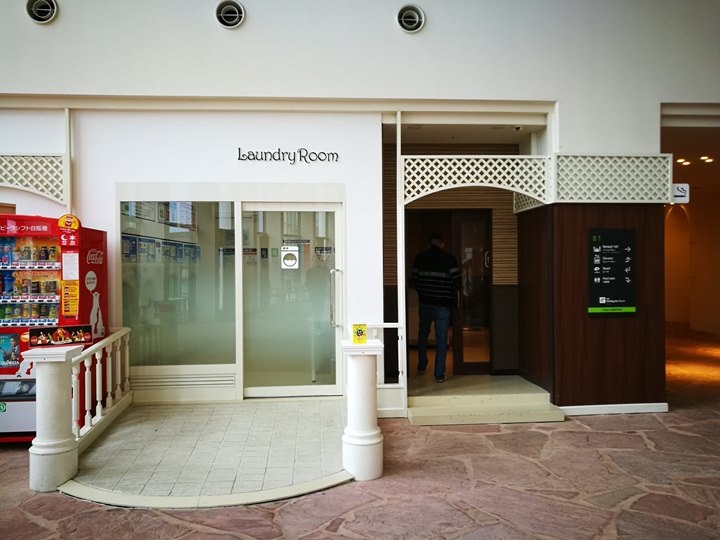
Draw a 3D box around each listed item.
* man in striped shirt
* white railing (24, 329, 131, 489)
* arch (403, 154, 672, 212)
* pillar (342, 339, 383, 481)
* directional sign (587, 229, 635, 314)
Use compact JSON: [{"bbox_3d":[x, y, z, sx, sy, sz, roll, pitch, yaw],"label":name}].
[{"bbox_3d":[0.860,0.406,6.411,0.570,1.680,0.450,-1,1,-5],"label":"man in striped shirt"},{"bbox_3d":[-2.203,1.017,4.546,0.300,0.950,1.508,-1,1,-5],"label":"white railing"},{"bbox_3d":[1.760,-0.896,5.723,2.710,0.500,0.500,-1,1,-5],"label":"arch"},{"bbox_3d":[0.011,1.001,4.069,0.285,0.945,0.285,-1,1,-5],"label":"pillar"},{"bbox_3d":[2.526,0.030,5.625,0.504,0.868,0.040,-1,1,-5],"label":"directional sign"}]

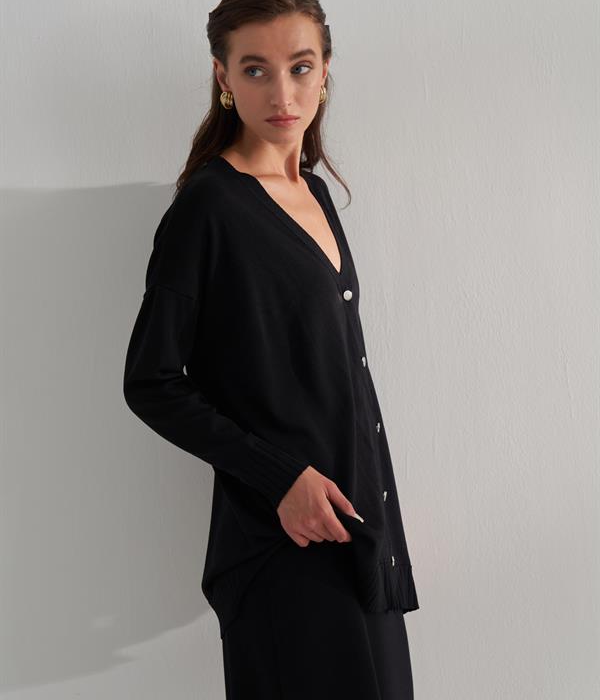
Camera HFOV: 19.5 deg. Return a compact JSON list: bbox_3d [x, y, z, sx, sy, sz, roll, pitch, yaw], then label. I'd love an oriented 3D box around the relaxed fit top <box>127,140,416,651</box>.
[{"bbox_3d":[-0.010,0.060,2.450,0.360,0.680,0.470,1,2,35],"label":"relaxed fit top"}]

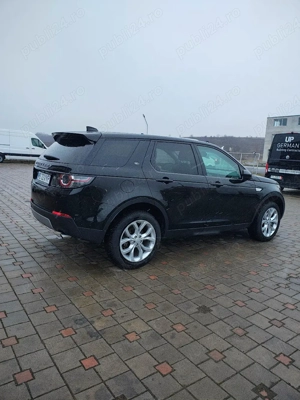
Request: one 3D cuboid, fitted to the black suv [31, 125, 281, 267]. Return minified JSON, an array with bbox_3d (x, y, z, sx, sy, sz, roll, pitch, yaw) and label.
[{"bbox_3d":[0.473,-0.190,4.934,4.600,1.700,1.990,-3,11,-35],"label":"black suv"}]

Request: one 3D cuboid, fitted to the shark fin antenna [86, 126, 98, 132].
[{"bbox_3d":[-0.763,-0.951,3.908,0.170,0.072,0.065,-3,11,-35],"label":"shark fin antenna"}]

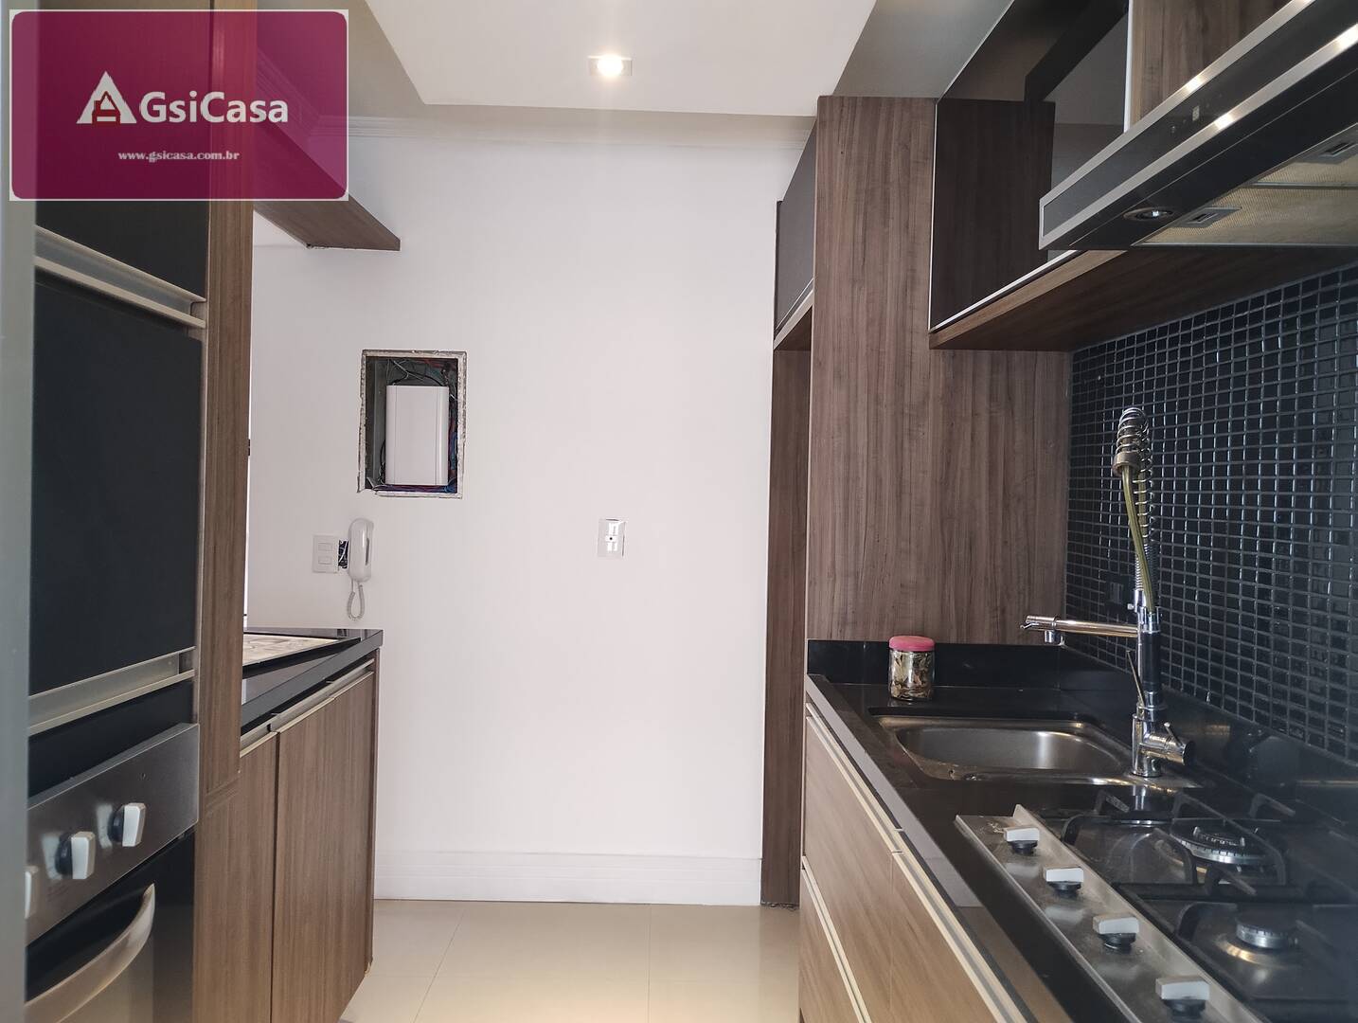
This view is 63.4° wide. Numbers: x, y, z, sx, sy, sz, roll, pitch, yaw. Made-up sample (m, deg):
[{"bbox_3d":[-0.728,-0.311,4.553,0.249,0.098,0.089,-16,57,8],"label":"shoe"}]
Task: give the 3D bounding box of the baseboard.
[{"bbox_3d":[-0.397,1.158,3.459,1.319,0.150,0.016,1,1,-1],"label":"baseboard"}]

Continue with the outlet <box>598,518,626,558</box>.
[{"bbox_3d":[-0.212,0.085,3.444,0.078,0.118,0.011,1,1,-1],"label":"outlet"}]

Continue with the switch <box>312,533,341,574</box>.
[{"bbox_3d":[-1.103,0.134,3.431,0.077,0.118,0.011,1,1,-1],"label":"switch"}]

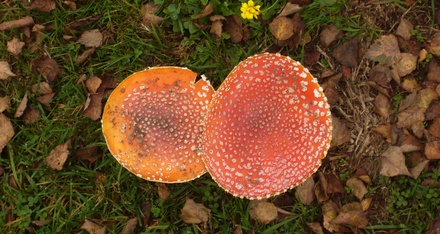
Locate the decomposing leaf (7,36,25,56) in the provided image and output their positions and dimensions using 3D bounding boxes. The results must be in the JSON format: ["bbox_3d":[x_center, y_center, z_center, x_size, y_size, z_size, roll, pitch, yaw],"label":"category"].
[{"bbox_3d":[-0.244,-0.084,1.593,0.021,0.009,0.025,0,81,0],"label":"decomposing leaf"}]

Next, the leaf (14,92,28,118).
[{"bbox_3d":[-0.236,-0.014,1.590,0.012,0.014,0.032,25,81,4],"label":"leaf"}]

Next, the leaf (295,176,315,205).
[{"bbox_3d":[0.094,0.081,1.490,0.022,0.010,0.035,18,82,3],"label":"leaf"}]

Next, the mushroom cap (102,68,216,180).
[{"bbox_3d":[-0.065,0.014,1.457,0.124,0.110,0.124,0,81,0],"label":"mushroom cap"}]

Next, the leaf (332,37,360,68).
[{"bbox_3d":[0.152,-0.077,1.599,0.032,0.010,0.032,-16,83,-2],"label":"leaf"}]

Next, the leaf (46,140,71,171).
[{"bbox_3d":[-0.181,0.043,1.495,0.021,0.010,0.037,33,83,5],"label":"leaf"}]

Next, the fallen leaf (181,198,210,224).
[{"bbox_3d":[-0.029,0.111,1.569,0.034,0.012,0.028,29,82,5],"label":"fallen leaf"}]

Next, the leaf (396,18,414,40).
[{"bbox_3d":[0.222,-0.105,1.597,0.019,0.010,0.028,-14,81,-2],"label":"leaf"}]

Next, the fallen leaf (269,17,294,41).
[{"bbox_3d":[0.074,-0.106,1.597,0.029,0.009,0.030,14,81,2],"label":"fallen leaf"}]

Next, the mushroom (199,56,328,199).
[{"bbox_3d":[0.053,0.017,1.522,0.146,0.145,0.162,0,80,0],"label":"mushroom"}]

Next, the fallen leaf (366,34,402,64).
[{"bbox_3d":[0.194,-0.081,1.593,0.043,0.010,0.036,-17,81,-3],"label":"fallen leaf"}]

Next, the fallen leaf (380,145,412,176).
[{"bbox_3d":[0.209,0.052,1.583,0.038,0.011,0.038,0,83,0],"label":"fallen leaf"}]

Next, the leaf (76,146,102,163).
[{"bbox_3d":[-0.146,0.042,1.496,0.030,0.010,0.018,8,81,1],"label":"leaf"}]

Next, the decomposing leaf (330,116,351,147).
[{"bbox_3d":[0.141,0.017,1.591,0.029,0.012,0.036,0,80,0],"label":"decomposing leaf"}]

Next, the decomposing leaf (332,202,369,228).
[{"bbox_3d":[0.154,0.116,1.574,0.041,0.014,0.029,-6,83,-1],"label":"decomposing leaf"}]

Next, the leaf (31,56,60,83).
[{"bbox_3d":[-0.207,-0.057,1.589,0.032,0.011,0.031,-12,81,-2],"label":"leaf"}]

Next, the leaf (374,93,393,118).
[{"bbox_3d":[0.184,-0.013,1.504,0.020,0.008,0.031,-19,82,-3],"label":"leaf"}]

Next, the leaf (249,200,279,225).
[{"bbox_3d":[0.048,0.106,1.486,0.033,0.008,0.027,15,82,2],"label":"leaf"}]

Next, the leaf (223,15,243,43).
[{"bbox_3d":[0.015,-0.105,1.597,0.021,0.010,0.034,-14,81,-2],"label":"leaf"}]

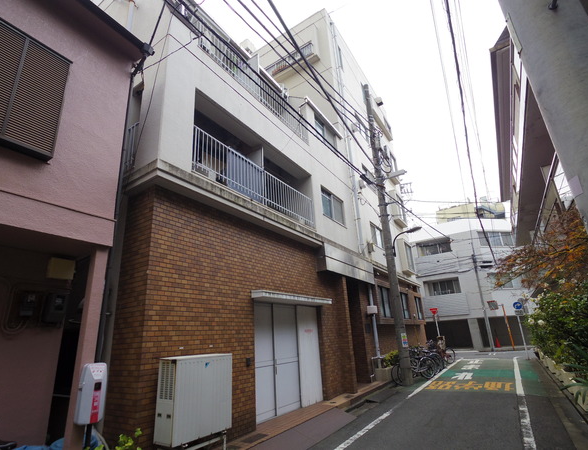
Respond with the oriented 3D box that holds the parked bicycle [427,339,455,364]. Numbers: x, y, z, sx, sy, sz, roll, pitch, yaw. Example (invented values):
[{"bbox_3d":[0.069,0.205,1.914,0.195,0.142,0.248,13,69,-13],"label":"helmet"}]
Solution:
[{"bbox_3d":[6.606,5.787,14.239,1.750,1.120,0.580,3,-20,-15],"label":"parked bicycle"}]

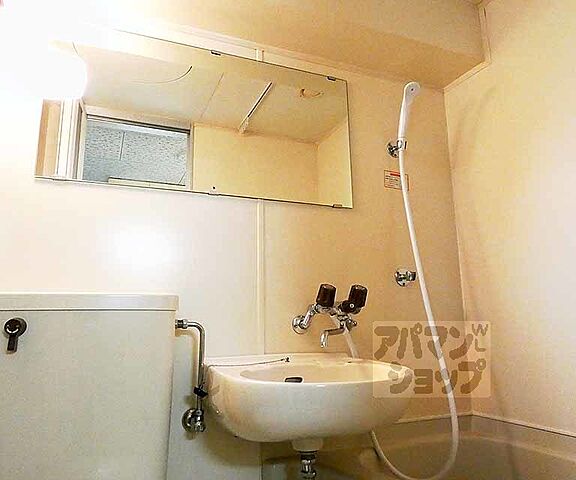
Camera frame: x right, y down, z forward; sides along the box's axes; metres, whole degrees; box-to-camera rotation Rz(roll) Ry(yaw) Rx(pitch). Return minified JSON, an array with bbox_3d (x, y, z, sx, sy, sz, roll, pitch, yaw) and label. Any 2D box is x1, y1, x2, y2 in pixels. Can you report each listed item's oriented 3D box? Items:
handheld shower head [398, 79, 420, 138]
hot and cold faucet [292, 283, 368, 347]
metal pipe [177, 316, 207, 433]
[{"bbox_3d":[0.428,-0.452,1.484,0.058,0.210,0.056,7,3,-20],"label":"handheld shower head"},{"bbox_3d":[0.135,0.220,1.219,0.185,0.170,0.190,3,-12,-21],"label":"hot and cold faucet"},{"bbox_3d":[-0.255,0.352,1.087,0.088,0.280,0.095,3,-12,-21],"label":"metal pipe"}]

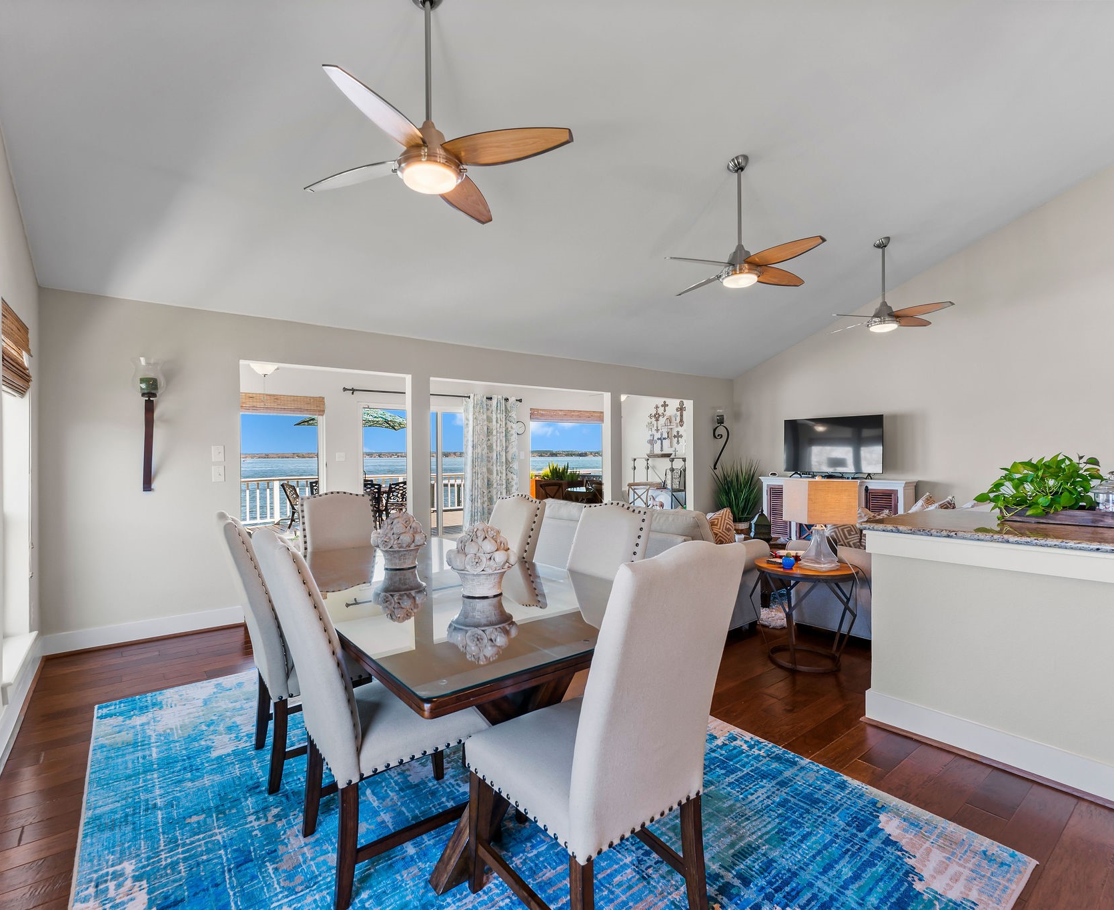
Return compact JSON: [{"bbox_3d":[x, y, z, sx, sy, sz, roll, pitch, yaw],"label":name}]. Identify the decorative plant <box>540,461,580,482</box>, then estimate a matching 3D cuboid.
[{"bbox_3d":[0.021,0.334,11.704,0.950,0.420,0.400,-1,0,-39],"label":"decorative plant"}]

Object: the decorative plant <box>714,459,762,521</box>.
[{"bbox_3d":[2.611,0.508,7.685,0.700,0.920,0.660,-1,0,-39],"label":"decorative plant"}]

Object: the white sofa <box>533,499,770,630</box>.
[{"bbox_3d":[0.592,0.825,4.257,0.930,0.900,1.870,-1,0,-39],"label":"white sofa"}]

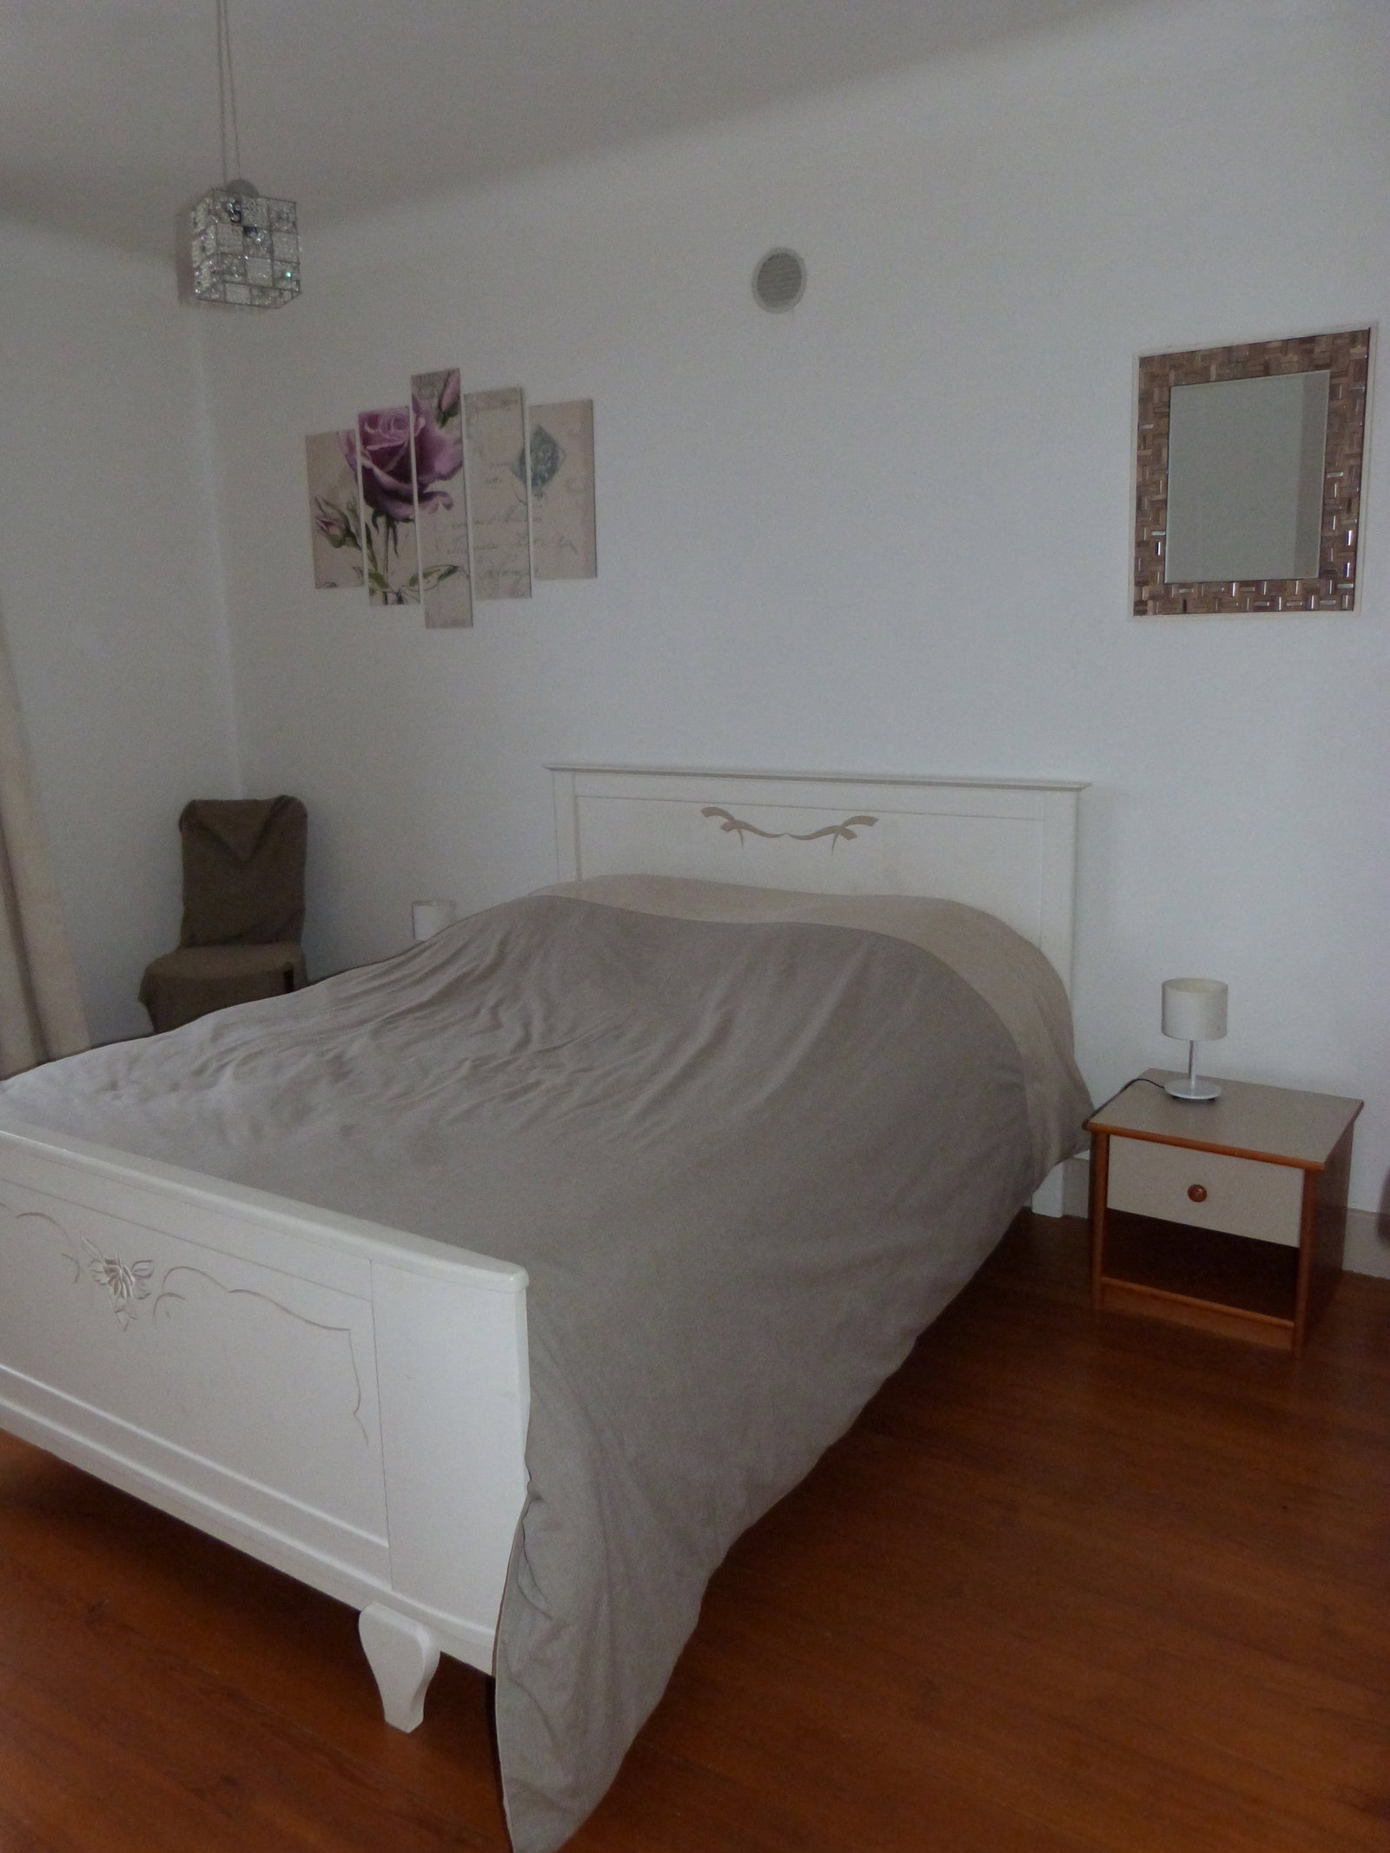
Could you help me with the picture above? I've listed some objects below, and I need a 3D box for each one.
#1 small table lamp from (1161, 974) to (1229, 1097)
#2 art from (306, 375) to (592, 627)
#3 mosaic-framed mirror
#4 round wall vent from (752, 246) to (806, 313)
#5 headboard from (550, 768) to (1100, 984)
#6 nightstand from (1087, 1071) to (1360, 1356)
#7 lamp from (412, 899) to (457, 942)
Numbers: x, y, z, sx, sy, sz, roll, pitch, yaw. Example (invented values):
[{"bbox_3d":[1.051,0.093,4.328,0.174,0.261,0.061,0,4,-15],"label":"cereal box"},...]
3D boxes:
[{"bbox_3d":[1.105,0.255,2.962,0.142,0.253,0.142,6,13,32],"label":"small table lamp"},{"bbox_3d":[-0.756,-1.282,4.049,1.137,0.735,0.025,6,13,32],"label":"art"},{"bbox_3d":[1.183,-0.954,2.871,0.452,0.551,0.030,6,13,32],"label":"mosaic-framed mirror"},{"bbox_3d":[0.211,-1.616,3.351,0.157,0.157,0.020,6,11,33],"label":"round wall vent"},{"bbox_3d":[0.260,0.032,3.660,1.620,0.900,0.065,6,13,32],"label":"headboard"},{"bbox_3d":[1.152,0.604,2.923,0.460,0.417,0.442,7,14,35],"label":"nightstand"},{"bbox_3d":[-0.802,0.053,4.155,0.141,0.253,0.141,6,13,32],"label":"lamp"}]

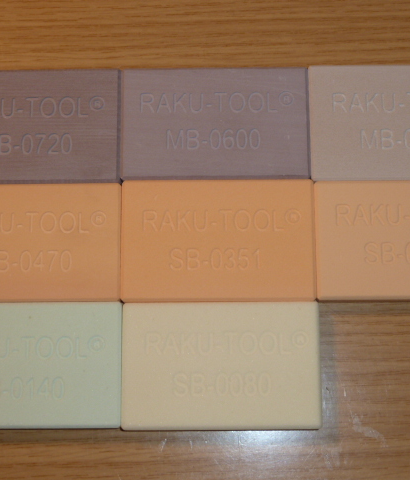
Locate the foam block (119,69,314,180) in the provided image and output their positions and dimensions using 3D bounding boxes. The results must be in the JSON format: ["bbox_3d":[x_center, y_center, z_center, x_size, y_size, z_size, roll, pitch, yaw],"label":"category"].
[{"bbox_3d":[0.005,-0.050,0.421,0.081,0.010,0.051,0,78,1],"label":"foam block"}]

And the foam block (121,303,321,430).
[{"bbox_3d":[0.007,0.053,0.400,0.081,0.010,0.051,0,78,1],"label":"foam block"}]

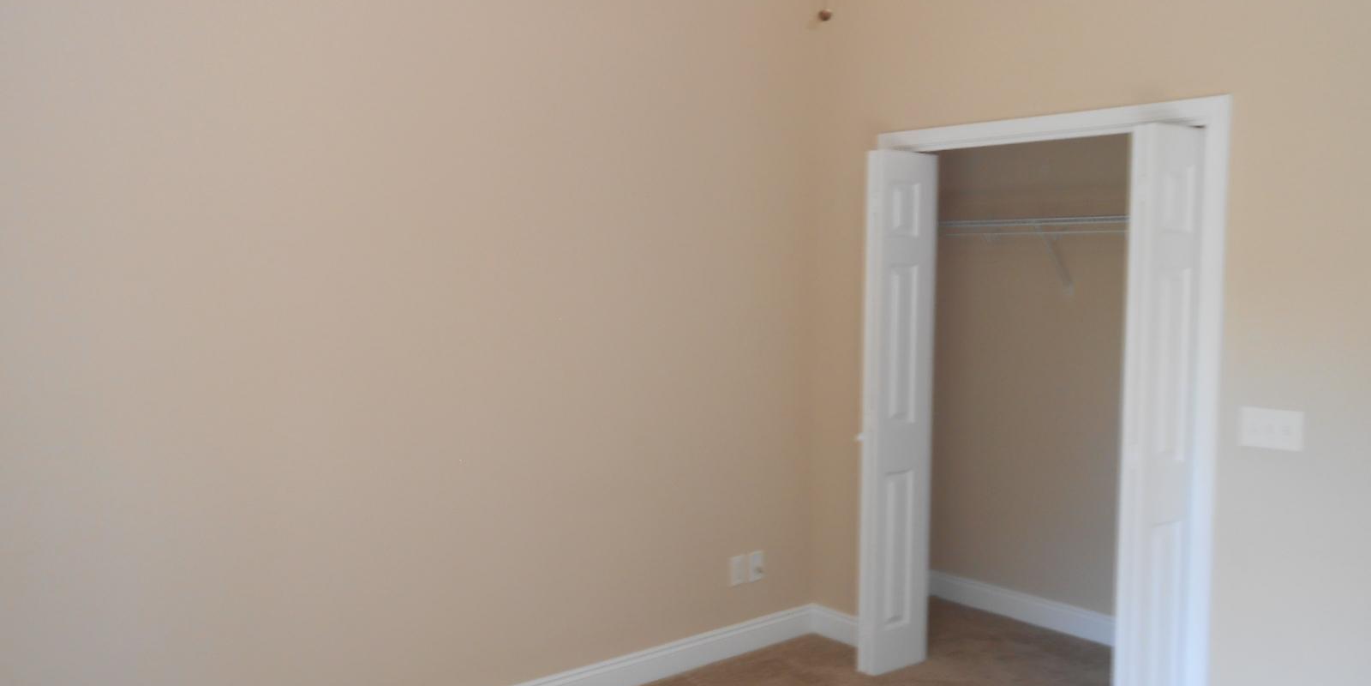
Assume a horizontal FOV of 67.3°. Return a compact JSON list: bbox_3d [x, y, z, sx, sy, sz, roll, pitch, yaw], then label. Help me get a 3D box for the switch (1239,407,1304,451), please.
[{"bbox_3d":[1.716,0.253,3.022,0.014,0.115,0.165,-3,5,-41],"label":"switch"}]

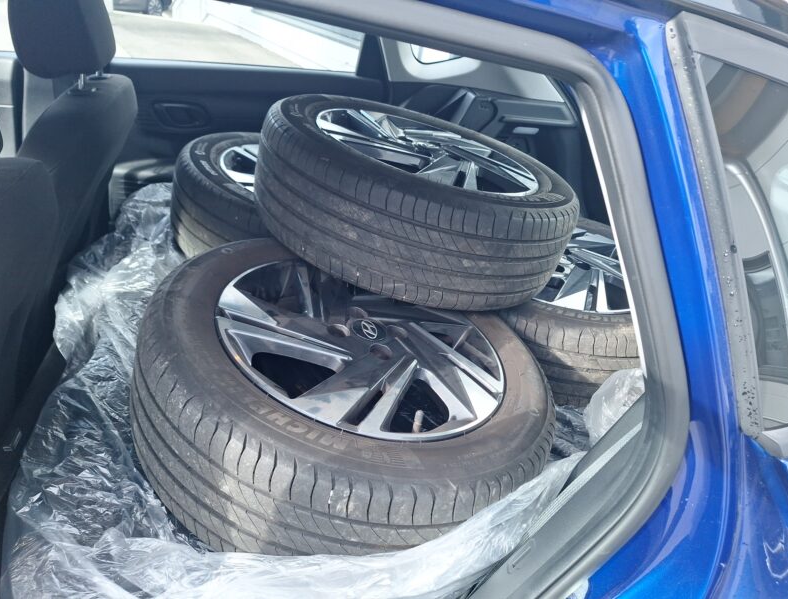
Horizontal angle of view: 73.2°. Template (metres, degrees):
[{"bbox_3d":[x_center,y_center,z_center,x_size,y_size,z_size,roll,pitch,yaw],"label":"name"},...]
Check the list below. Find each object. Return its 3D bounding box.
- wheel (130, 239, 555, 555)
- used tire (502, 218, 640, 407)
[{"bbox_3d":[-0.066,0.123,0.834,0.623,0.208,0.623,20,27,0],"label":"wheel"},{"bbox_3d":[0.366,-0.017,1.250,0.623,0.208,0.623,5,32,-3],"label":"used tire"}]

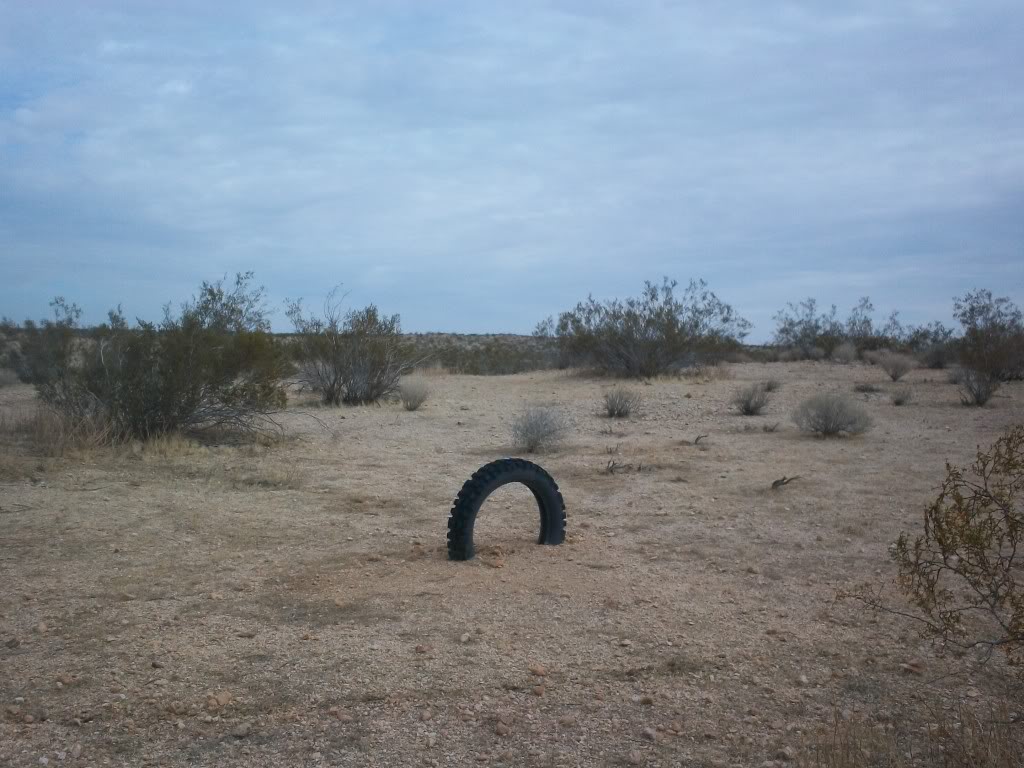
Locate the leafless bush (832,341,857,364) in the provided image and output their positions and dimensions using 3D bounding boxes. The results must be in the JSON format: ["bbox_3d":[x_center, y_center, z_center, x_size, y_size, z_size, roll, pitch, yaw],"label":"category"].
[{"bbox_3d":[9.437,-0.897,32.000,0.725,0.676,0.667,1,2,16],"label":"leafless bush"}]

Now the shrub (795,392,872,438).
[{"bbox_3d":[3.382,0.323,11.900,0.809,0.461,0.744,1,2,16],"label":"shrub"}]

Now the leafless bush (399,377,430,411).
[{"bbox_3d":[-1.353,0.132,15.600,0.435,0.467,0.400,0,2,-5],"label":"leafless bush"}]

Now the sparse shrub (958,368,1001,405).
[{"bbox_3d":[6.945,0.052,16.700,0.611,0.559,0.563,1,2,23],"label":"sparse shrub"}]

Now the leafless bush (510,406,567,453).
[{"bbox_3d":[0.238,0.409,10.100,0.493,0.409,0.454,0,2,1],"label":"leafless bush"}]

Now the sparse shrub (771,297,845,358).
[{"bbox_3d":[9.232,-1.728,35.000,2.197,1.849,1.867,1,2,15],"label":"sparse shrub"}]

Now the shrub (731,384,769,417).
[{"bbox_3d":[3.132,0.190,14.700,0.487,0.414,0.448,0,2,12],"label":"shrub"}]

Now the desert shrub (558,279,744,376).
[{"bbox_3d":[3.125,-1.279,25.000,4.272,2.202,3.204,0,2,7],"label":"desert shrub"}]

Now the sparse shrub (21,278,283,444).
[{"bbox_3d":[-3.848,-0.285,12.100,2.869,1.769,2.152,-1,2,-18],"label":"sparse shrub"}]

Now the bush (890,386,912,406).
[{"bbox_3d":[5.821,0.187,16.800,0.322,0.296,0.296,1,2,19],"label":"bush"}]

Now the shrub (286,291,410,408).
[{"bbox_3d":[-2.486,-0.574,17.200,1.889,1.757,1.606,0,2,-8],"label":"shrub"}]

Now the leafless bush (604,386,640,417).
[{"bbox_3d":[1.393,0.235,14.300,0.474,0.403,0.436,0,2,6],"label":"leafless bush"}]

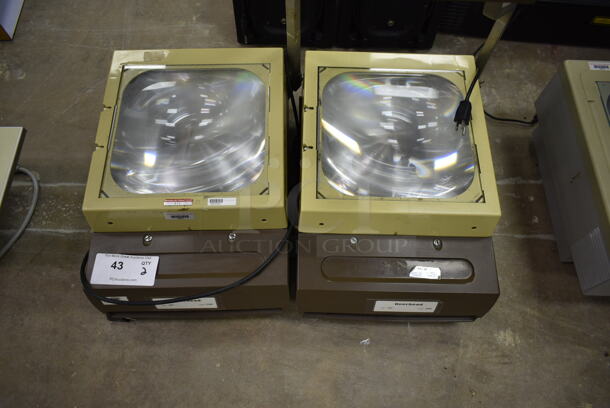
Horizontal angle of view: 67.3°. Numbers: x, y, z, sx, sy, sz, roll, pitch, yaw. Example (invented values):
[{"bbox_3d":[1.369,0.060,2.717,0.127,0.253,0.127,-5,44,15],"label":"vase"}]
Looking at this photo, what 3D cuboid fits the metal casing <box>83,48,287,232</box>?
[{"bbox_3d":[-0.203,-0.131,0.855,0.333,0.062,0.351,-1,65,-1],"label":"metal casing"}]

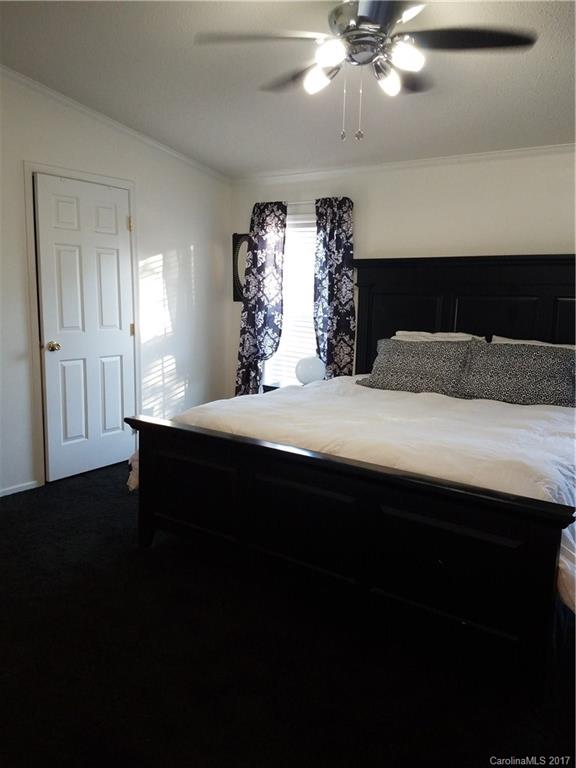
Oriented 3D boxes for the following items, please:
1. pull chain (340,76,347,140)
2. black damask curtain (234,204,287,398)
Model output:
[{"bbox_3d":[0.225,-1.105,2.308,0.022,0.248,0.022,7,12,33],"label":"pull chain"},{"bbox_3d":[-0.248,-0.559,5.107,0.525,1.998,0.130,7,12,33],"label":"black damask curtain"}]

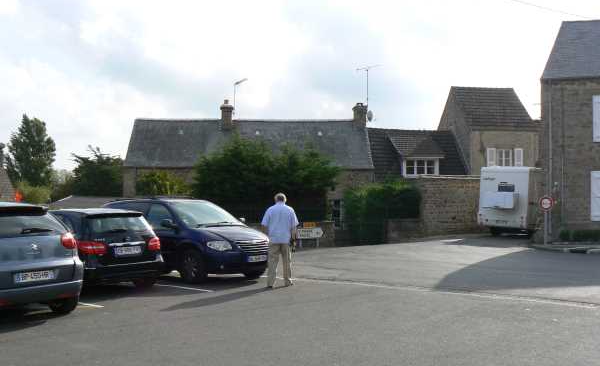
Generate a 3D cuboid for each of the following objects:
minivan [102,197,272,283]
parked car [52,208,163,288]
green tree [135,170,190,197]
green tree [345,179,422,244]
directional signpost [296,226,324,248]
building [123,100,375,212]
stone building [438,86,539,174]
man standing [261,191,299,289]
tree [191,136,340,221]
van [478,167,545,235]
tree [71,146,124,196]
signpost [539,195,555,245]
[{"bbox_3d":[-2.772,1.215,14.533,4.840,1.770,2.020,-1,-2,39],"label":"minivan"},{"bbox_3d":[-4.621,1.265,12.195,4.350,1.560,1.800,-1,-2,38],"label":"parked car"},{"bbox_3d":[-6.832,1.004,30.984,2.800,3.100,2.600,0,-1,0],"label":"green tree"},{"bbox_3d":[3.300,1.100,25.200,3.000,2.500,2.400,0,-2,0],"label":"green tree"},{"bbox_3d":[0.370,1.980,22.000,0.950,0.760,0.100,0,-2,-14],"label":"directional signpost"},{"bbox_3d":[-2.887,-1.029,37.576,13.850,7.800,6.200,0,-1,-2],"label":"building"},{"bbox_3d":[11.456,-1.571,39.126,4.080,8.800,6.300,0,-1,-7],"label":"stone building"},{"bbox_3d":[-0.380,1.060,11.500,0.640,1.730,0.380,0,-2,3],"label":"man standing"},{"bbox_3d":[-1.400,0.220,25.000,5.600,4.000,3.800,0,-2,0],"label":"tree"},{"bbox_3d":[11.050,0.900,31.300,2.250,3.100,6.100,-1,-2,32],"label":"van"},{"bbox_3d":[-12.332,0.218,38.006,3.600,4.900,3.600,0,-1,0],"label":"tree"},{"bbox_3d":[8.254,1.281,20.875,0.470,1.650,0.100,0,-1,11],"label":"signpost"}]

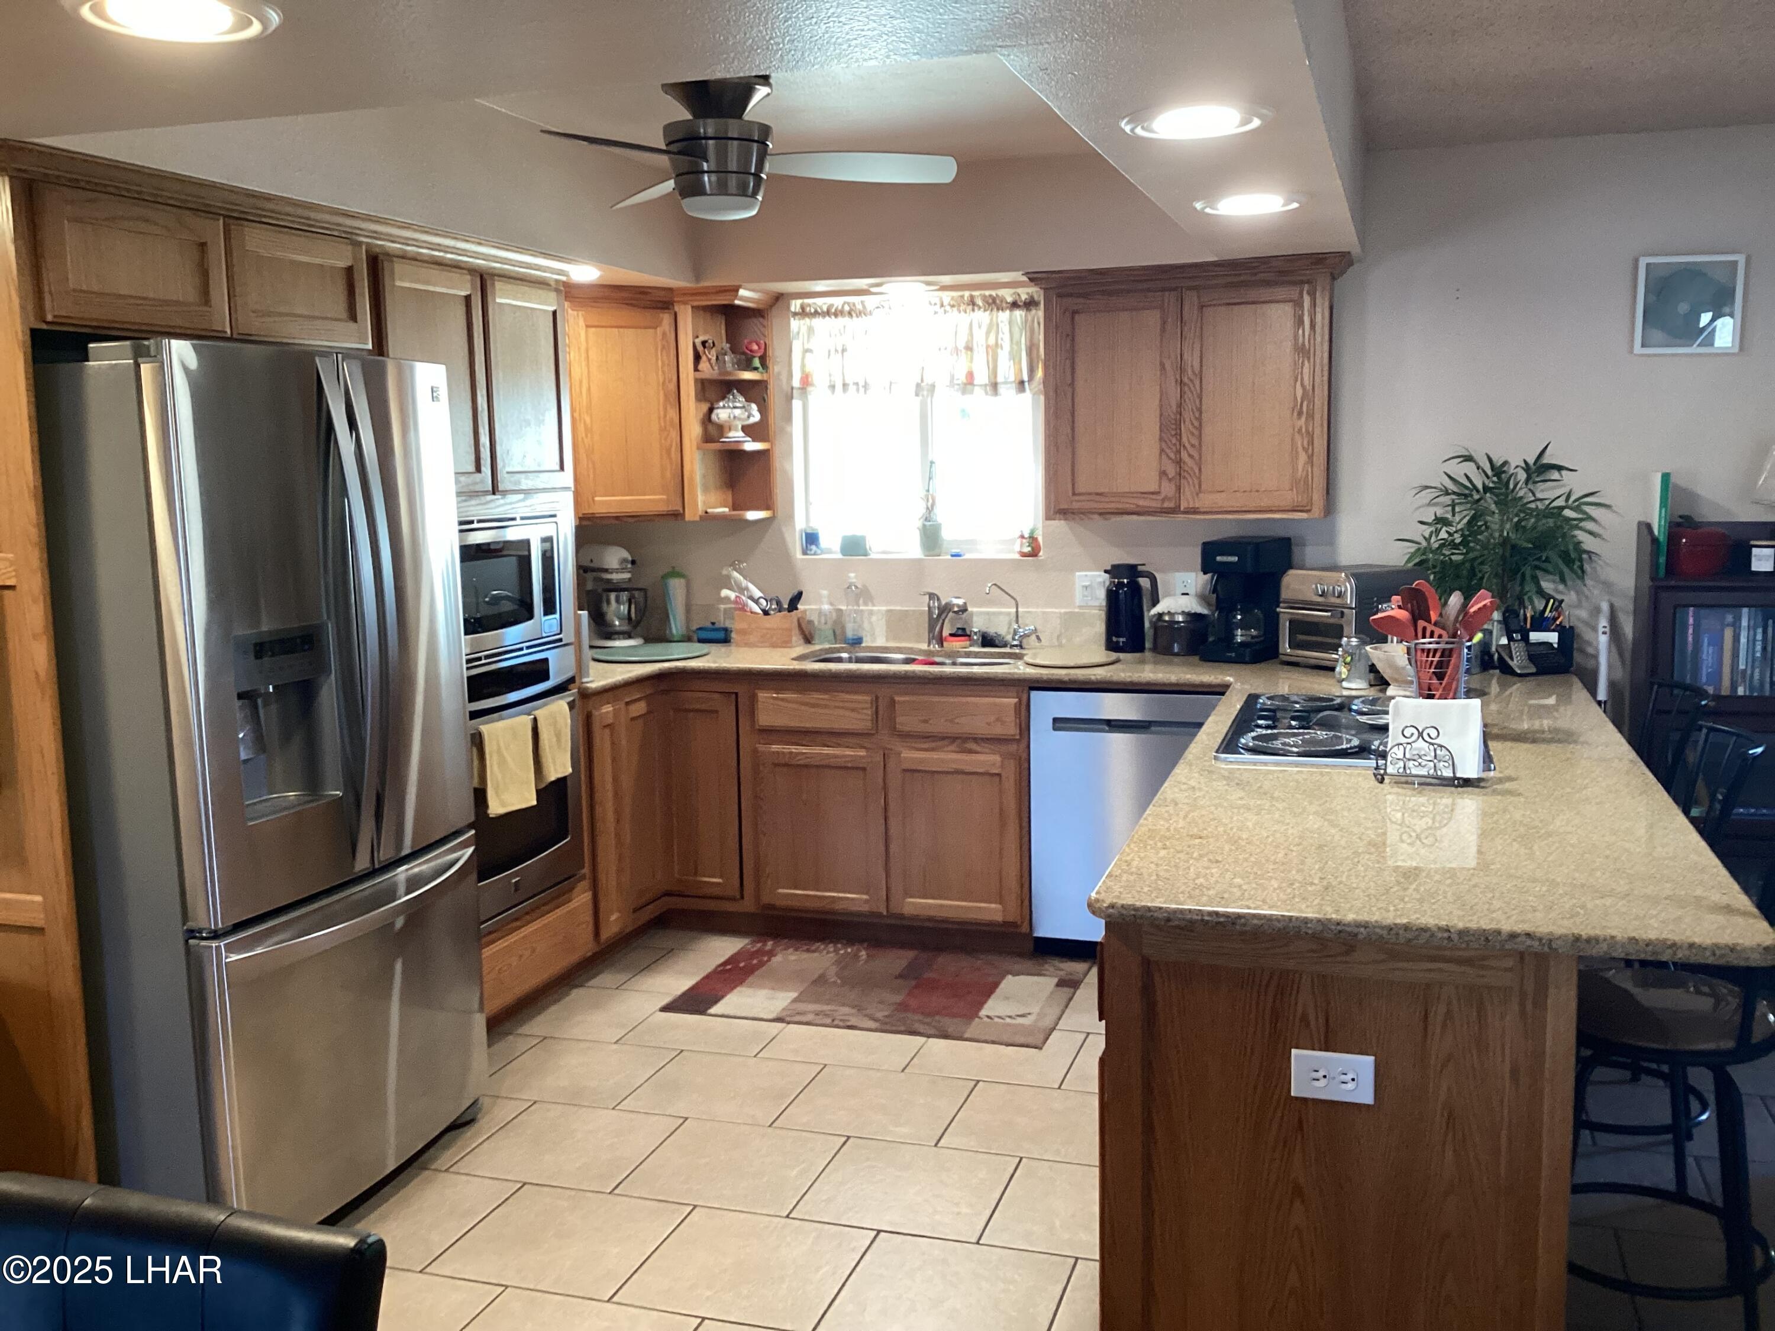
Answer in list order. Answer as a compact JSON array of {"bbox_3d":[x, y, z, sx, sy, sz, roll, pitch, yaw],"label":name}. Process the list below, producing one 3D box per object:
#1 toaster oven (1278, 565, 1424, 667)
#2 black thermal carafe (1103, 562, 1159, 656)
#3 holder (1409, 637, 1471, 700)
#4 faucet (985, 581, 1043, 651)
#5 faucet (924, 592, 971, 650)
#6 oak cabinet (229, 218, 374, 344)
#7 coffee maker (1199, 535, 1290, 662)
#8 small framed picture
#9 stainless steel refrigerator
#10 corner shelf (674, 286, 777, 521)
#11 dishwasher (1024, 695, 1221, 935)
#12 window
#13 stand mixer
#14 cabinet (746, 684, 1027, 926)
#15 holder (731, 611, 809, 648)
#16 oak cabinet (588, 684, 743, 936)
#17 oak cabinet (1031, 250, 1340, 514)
[{"bbox_3d":[1.425,-0.149,4.801,0.350,0.295,0.320,-5,8,-29],"label":"toaster oven"},{"bbox_3d":[0.792,-0.188,5.169,0.179,0.285,0.127,0,8,6],"label":"black thermal carafe"},{"bbox_3d":[1.401,0.022,4.011,0.146,0.154,0.146,1,8,17],"label":"holder"},{"bbox_3d":[0.415,-0.162,5.269,0.184,0.219,0.080,-1,8,-3],"label":"faucet"},{"bbox_3d":[0.203,-0.152,5.360,0.065,0.190,0.230,-6,9,-35],"label":"faucet"},{"bbox_3d":[-1.544,-0.830,3.544,0.600,0.245,0.480,1,8,17],"label":"oak cabinet"},{"bbox_3d":[1.109,-0.207,4.941,0.189,0.368,0.238,5,9,36],"label":"coffee maker"},{"bbox_3d":[2.340,-1.051,4.635,0.280,0.280,0.025,1,8,17],"label":"small framed picture"},{"bbox_3d":[-1.466,0.250,3.447,0.870,1.785,0.900,1,8,17],"label":"stainless steel refrigerator"},{"bbox_3d":[-0.537,-0.881,5.398,0.238,0.765,0.318,1,8,17],"label":"corner shelf"},{"bbox_3d":[0.811,0.438,5.042,0.602,0.810,0.610,1,8,17],"label":"dishwasher"},{"bbox_3d":[0.099,-0.808,5.420,0.879,0.884,0.119,1,8,17],"label":"window"},{"bbox_3d":[-0.961,-0.244,5.643,0.230,0.360,0.350,-6,9,-35],"label":"stand mixer"},{"bbox_3d":[0.074,0.396,5.282,0.935,0.770,0.625,1,8,17],"label":"cabinet"},{"bbox_3d":[-0.405,-0.130,5.507,0.216,0.119,0.129,1,8,17],"label":"holder"},{"bbox_3d":[-0.858,0.418,5.245,0.825,0.795,1.014,1,8,17],"label":"oak cabinet"},{"bbox_3d":[0.951,-0.849,4.983,0.950,0.770,0.390,1,8,17],"label":"oak cabinet"}]

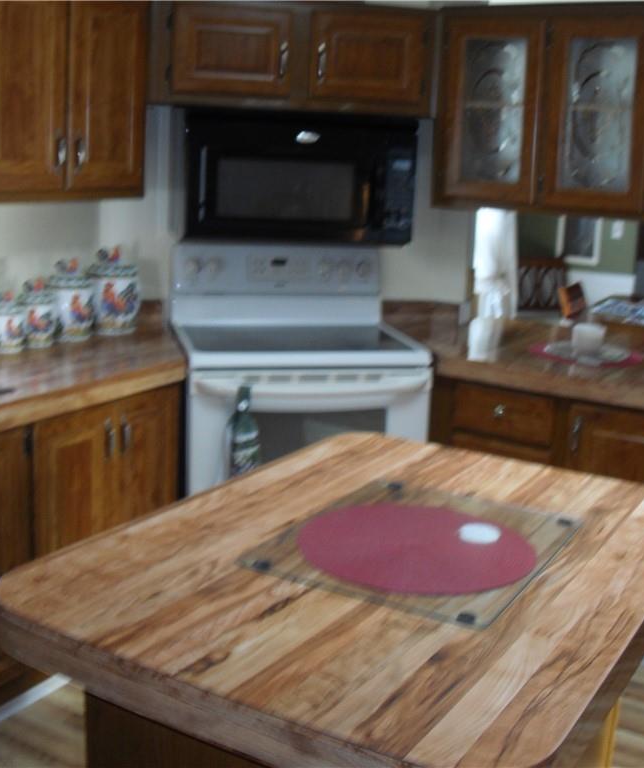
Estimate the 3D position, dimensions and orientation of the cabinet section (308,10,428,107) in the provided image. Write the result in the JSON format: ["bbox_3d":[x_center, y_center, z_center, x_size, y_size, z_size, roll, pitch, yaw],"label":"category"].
[{"bbox_3d":[0.114,-1.106,3.669,0.405,0.300,0.330,-1,13,-15],"label":"cabinet section"}]

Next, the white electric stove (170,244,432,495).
[{"bbox_3d":[-0.108,0.153,3.582,0.757,1.175,0.670,-1,14,-15],"label":"white electric stove"}]

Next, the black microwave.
[{"bbox_3d":[-0.106,-0.704,3.608,0.757,0.410,0.400,-1,14,-15],"label":"black microwave"}]

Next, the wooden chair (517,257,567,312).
[{"bbox_3d":[1.374,-0.279,6.342,0.440,0.885,0.500,-2,14,-19],"label":"wooden chair"}]

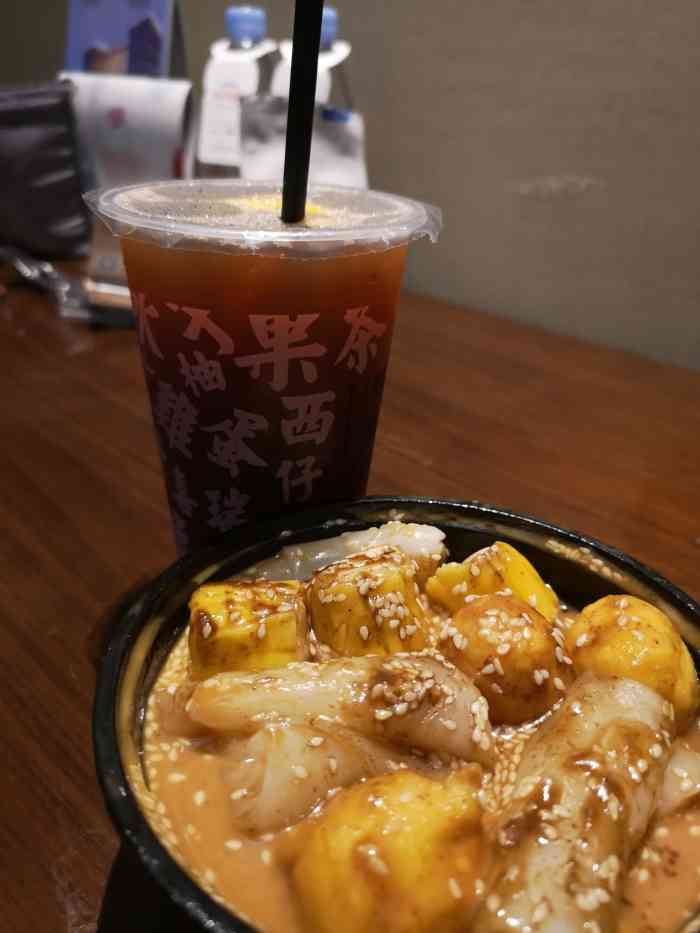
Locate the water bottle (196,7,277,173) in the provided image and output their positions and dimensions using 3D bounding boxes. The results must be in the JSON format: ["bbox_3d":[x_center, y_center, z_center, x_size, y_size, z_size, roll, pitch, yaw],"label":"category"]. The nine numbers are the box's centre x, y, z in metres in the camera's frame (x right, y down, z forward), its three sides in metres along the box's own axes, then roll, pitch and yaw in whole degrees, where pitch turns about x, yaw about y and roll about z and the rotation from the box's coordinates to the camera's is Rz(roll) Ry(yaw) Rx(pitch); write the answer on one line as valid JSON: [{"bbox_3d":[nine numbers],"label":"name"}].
[{"bbox_3d":[-0.085,-0.252,0.614,0.064,0.230,0.064,-1,28,-8],"label":"water bottle"}]

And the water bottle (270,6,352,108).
[{"bbox_3d":[-0.030,-0.236,0.589,0.064,0.230,0.064,1,28,-3],"label":"water bottle"}]

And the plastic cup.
[{"bbox_3d":[-0.028,-0.011,0.249,0.097,0.150,0.097,2,28,-1],"label":"plastic cup"}]

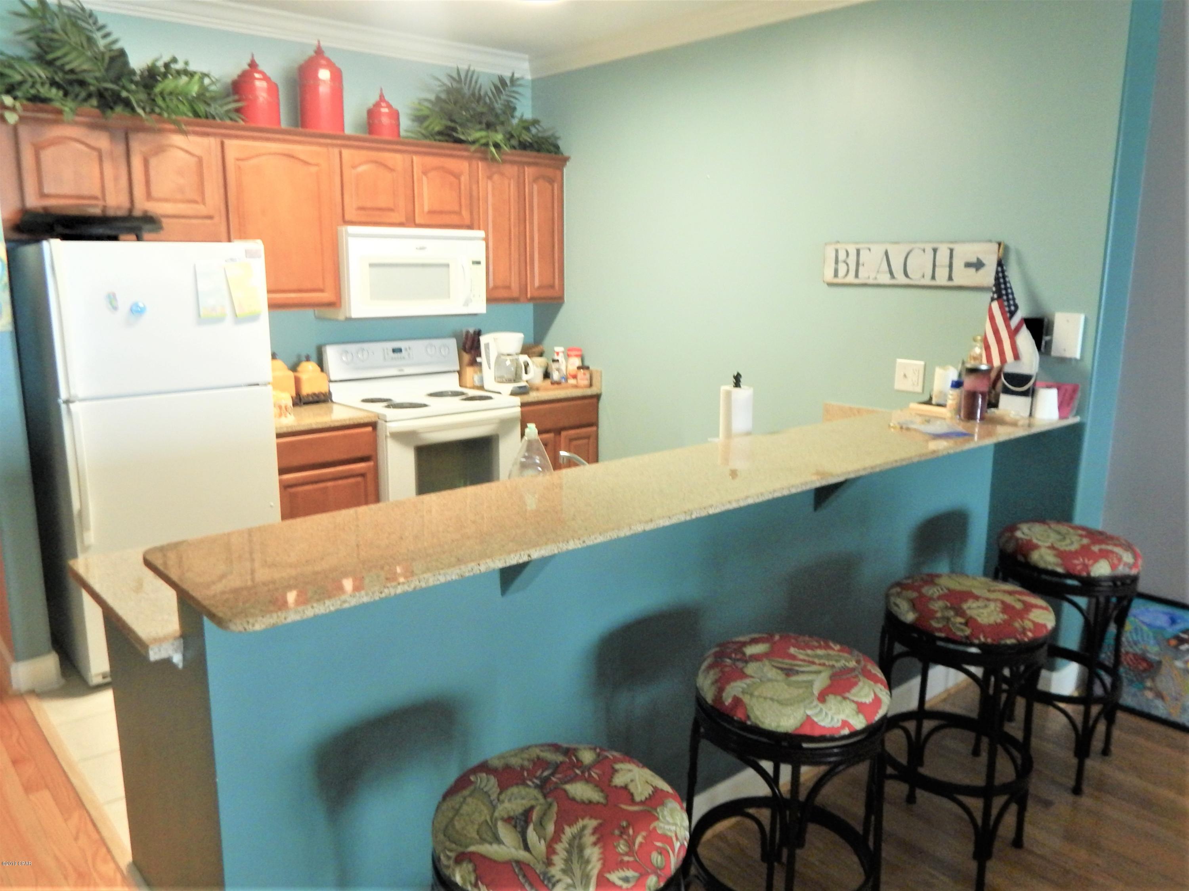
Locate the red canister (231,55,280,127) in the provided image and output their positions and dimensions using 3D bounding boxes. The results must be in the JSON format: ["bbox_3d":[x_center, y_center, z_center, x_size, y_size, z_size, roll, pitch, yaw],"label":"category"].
[{"bbox_3d":[-1.498,-1.555,3.809,0.198,0.325,0.198,-10,15,-41],"label":"red canister"}]

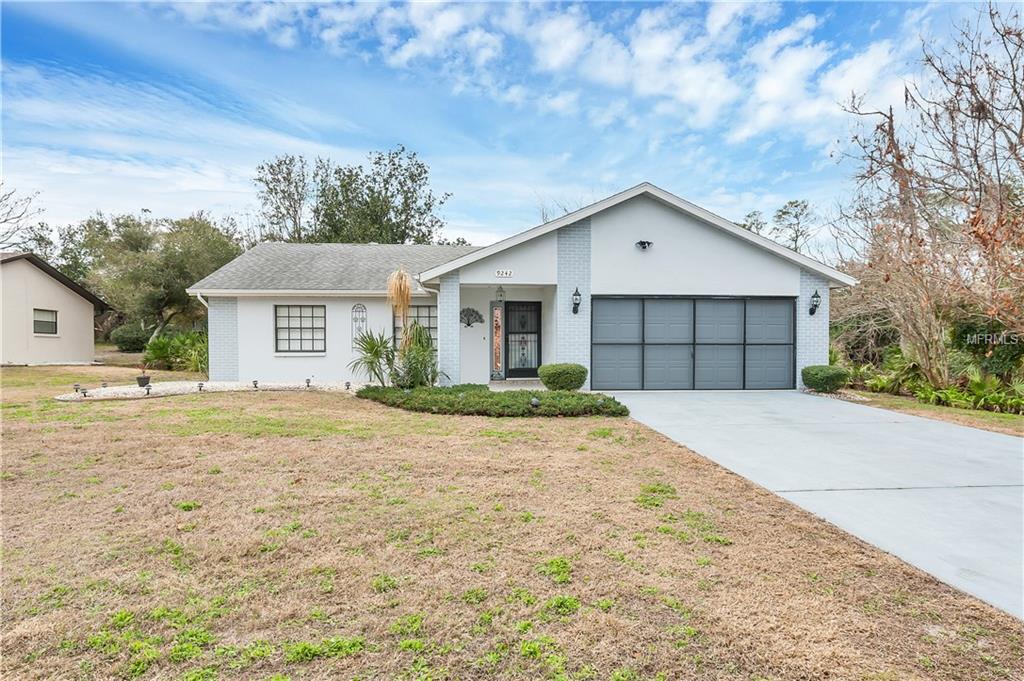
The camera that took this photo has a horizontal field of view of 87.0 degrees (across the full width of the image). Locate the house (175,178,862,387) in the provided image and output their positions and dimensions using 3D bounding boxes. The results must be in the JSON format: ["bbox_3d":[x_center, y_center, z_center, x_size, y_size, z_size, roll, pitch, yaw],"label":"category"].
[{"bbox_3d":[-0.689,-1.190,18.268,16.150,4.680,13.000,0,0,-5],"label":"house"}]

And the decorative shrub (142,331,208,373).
[{"bbox_3d":[-12.850,0.420,20.800,2.700,1.600,2.200,0,0,-5],"label":"decorative shrub"}]

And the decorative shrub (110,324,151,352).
[{"bbox_3d":[-28.900,-0.150,41.000,3.200,2.150,2.900,0,0,-5],"label":"decorative shrub"}]

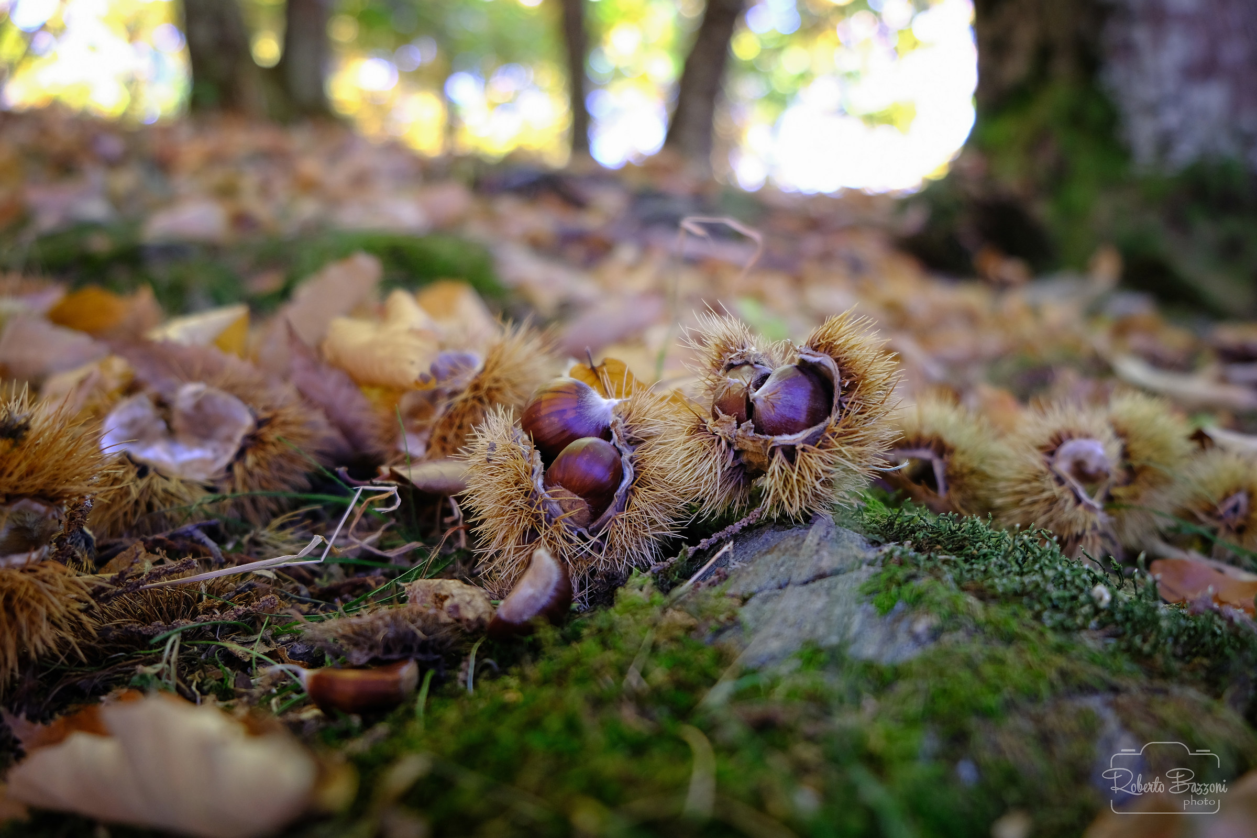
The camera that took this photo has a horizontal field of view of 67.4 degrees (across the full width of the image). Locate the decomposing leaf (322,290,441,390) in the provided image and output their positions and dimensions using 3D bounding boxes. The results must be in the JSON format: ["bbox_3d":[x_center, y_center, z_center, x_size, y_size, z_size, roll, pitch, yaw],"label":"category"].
[{"bbox_3d":[-0.137,-0.044,0.520,0.066,0.053,0.042,0,12,0],"label":"decomposing leaf"}]

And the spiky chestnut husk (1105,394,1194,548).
[{"bbox_3d":[0.236,0.024,0.435,0.054,0.070,0.056,-3,9,-20],"label":"spiky chestnut husk"}]

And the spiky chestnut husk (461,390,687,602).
[{"bbox_3d":[-0.019,0.027,0.333,0.078,0.073,0.066,-1,8,-10],"label":"spiky chestnut husk"}]

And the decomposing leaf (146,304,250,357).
[{"bbox_3d":[-0.238,-0.048,0.520,0.058,0.030,0.038,0,8,0],"label":"decomposing leaf"}]

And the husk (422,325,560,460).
[{"bbox_3d":[-0.064,-0.012,0.440,0.062,0.066,0.064,-9,15,-35],"label":"husk"}]

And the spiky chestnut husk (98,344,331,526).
[{"bbox_3d":[-0.182,0.007,0.415,0.100,0.078,0.080,2,12,9],"label":"spiky chestnut husk"}]

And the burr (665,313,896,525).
[{"bbox_3d":[0.060,-0.001,0.372,0.091,0.081,0.072,1,12,3],"label":"burr"}]

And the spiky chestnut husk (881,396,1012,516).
[{"bbox_3d":[0.141,0.018,0.420,0.063,0.057,0.058,4,9,25],"label":"spiky chestnut husk"}]

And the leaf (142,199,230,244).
[{"bbox_3d":[-0.502,-0.225,1.070,0.098,0.043,0.055,0,12,0],"label":"leaf"}]

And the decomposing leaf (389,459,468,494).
[{"bbox_3d":[-0.078,0.023,0.380,0.040,0.015,0.028,0,8,0],"label":"decomposing leaf"}]

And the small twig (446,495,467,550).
[{"bbox_3d":[-0.064,0.038,0.347,0.009,0.020,0.010,0,8,0],"label":"small twig"}]

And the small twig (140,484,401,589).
[{"bbox_3d":[-0.127,0.042,0.333,0.093,0.038,0.030,0,8,0],"label":"small twig"}]

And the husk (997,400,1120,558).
[{"bbox_3d":[0.201,0.029,0.440,0.061,0.073,0.062,-1,12,-3],"label":"husk"}]

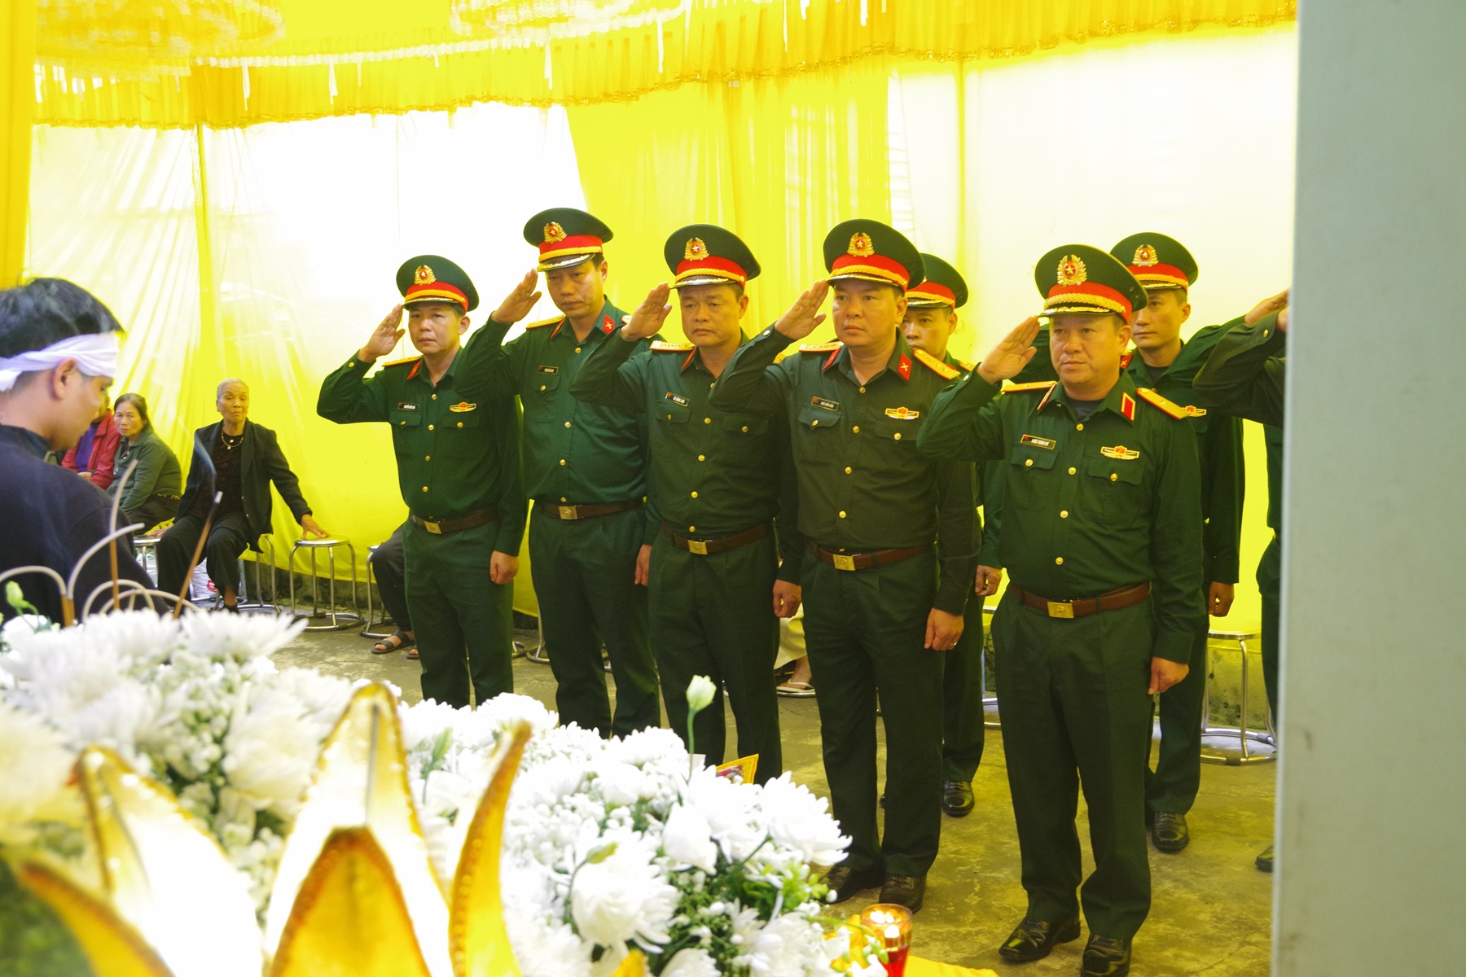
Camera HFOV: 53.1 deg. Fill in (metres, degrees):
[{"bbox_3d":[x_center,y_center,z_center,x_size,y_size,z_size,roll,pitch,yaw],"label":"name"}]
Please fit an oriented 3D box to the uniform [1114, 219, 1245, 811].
[{"bbox_3d":[1.174,0.156,4.452,0.700,1.810,0.450,3,7,31],"label":"uniform"}]

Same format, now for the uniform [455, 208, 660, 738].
[{"bbox_3d":[-0.580,0.112,4.584,0.680,1.900,0.450,3,7,29],"label":"uniform"}]

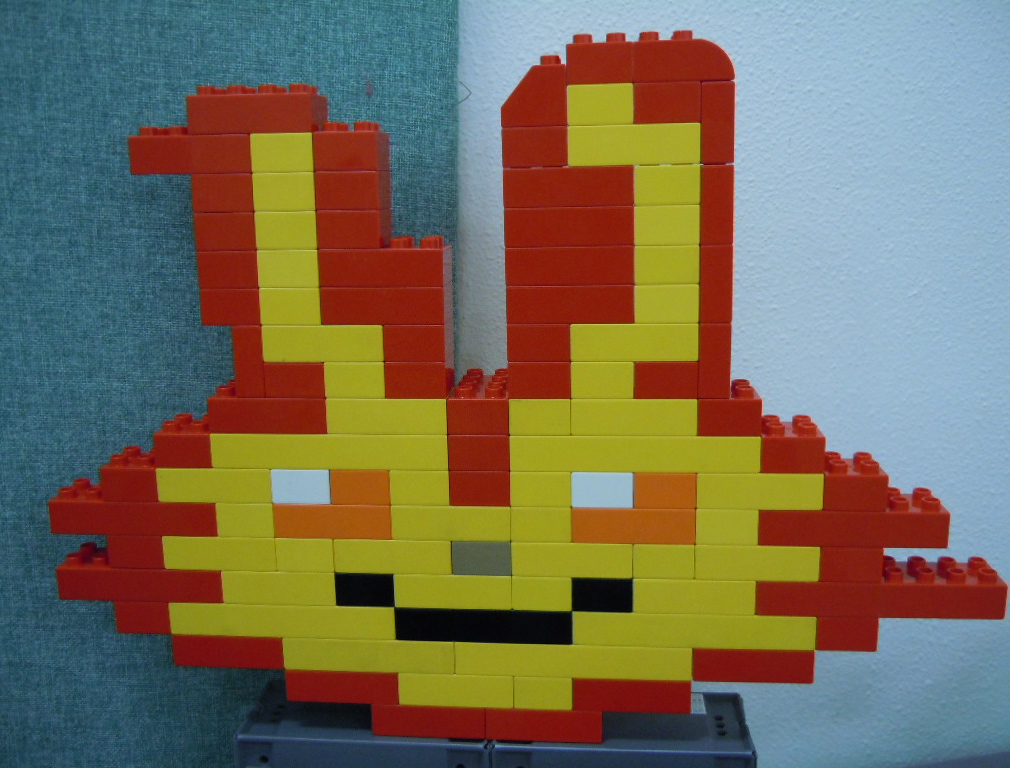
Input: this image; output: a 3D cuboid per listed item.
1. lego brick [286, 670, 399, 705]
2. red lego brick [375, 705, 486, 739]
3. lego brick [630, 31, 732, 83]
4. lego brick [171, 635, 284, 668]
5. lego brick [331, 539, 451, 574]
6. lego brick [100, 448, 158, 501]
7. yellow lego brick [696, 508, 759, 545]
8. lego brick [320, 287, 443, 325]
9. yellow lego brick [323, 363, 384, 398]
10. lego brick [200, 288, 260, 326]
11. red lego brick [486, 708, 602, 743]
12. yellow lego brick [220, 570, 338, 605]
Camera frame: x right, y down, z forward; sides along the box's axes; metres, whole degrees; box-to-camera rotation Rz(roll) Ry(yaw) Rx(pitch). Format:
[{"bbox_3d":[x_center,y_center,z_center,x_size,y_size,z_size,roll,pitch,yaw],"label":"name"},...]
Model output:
[{"bbox_3d":[-0.089,0.165,0.575,0.064,0.021,0.032,0,11,6],"label":"lego brick"},{"bbox_3d":[-0.041,0.184,0.575,0.064,0.021,0.032,0,11,5],"label":"red lego brick"},{"bbox_3d":[0.087,-0.158,0.492,0.048,0.024,0.032,0,10,6],"label":"lego brick"},{"bbox_3d":[-0.153,0.145,0.575,0.064,0.023,0.032,0,11,6],"label":"lego brick"},{"bbox_3d":[-0.059,0.088,0.554,0.064,0.023,0.032,0,11,6],"label":"lego brick"},{"bbox_3d":[-0.203,0.050,0.561,0.032,0.024,0.032,0,11,6],"label":"lego brick"},{"bbox_3d":[0.116,0.071,0.537,0.032,0.021,0.032,0,11,5],"label":"yellow lego brick"},{"bbox_3d":[-0.060,-0.043,0.526,0.064,0.021,0.032,0,10,6],"label":"lego brick"},{"bbox_3d":[-0.077,-0.006,0.539,0.032,0.021,0.032,0,11,5],"label":"yellow lego brick"},{"bbox_3d":[-0.142,-0.044,0.537,0.032,0.021,0.032,0,11,6],"label":"lego brick"},{"bbox_3d":[0.022,0.184,0.566,0.064,0.020,0.032,0,11,5],"label":"red lego brick"},{"bbox_3d":[-0.122,0.108,0.565,0.064,0.020,0.032,0,11,5],"label":"yellow lego brick"}]

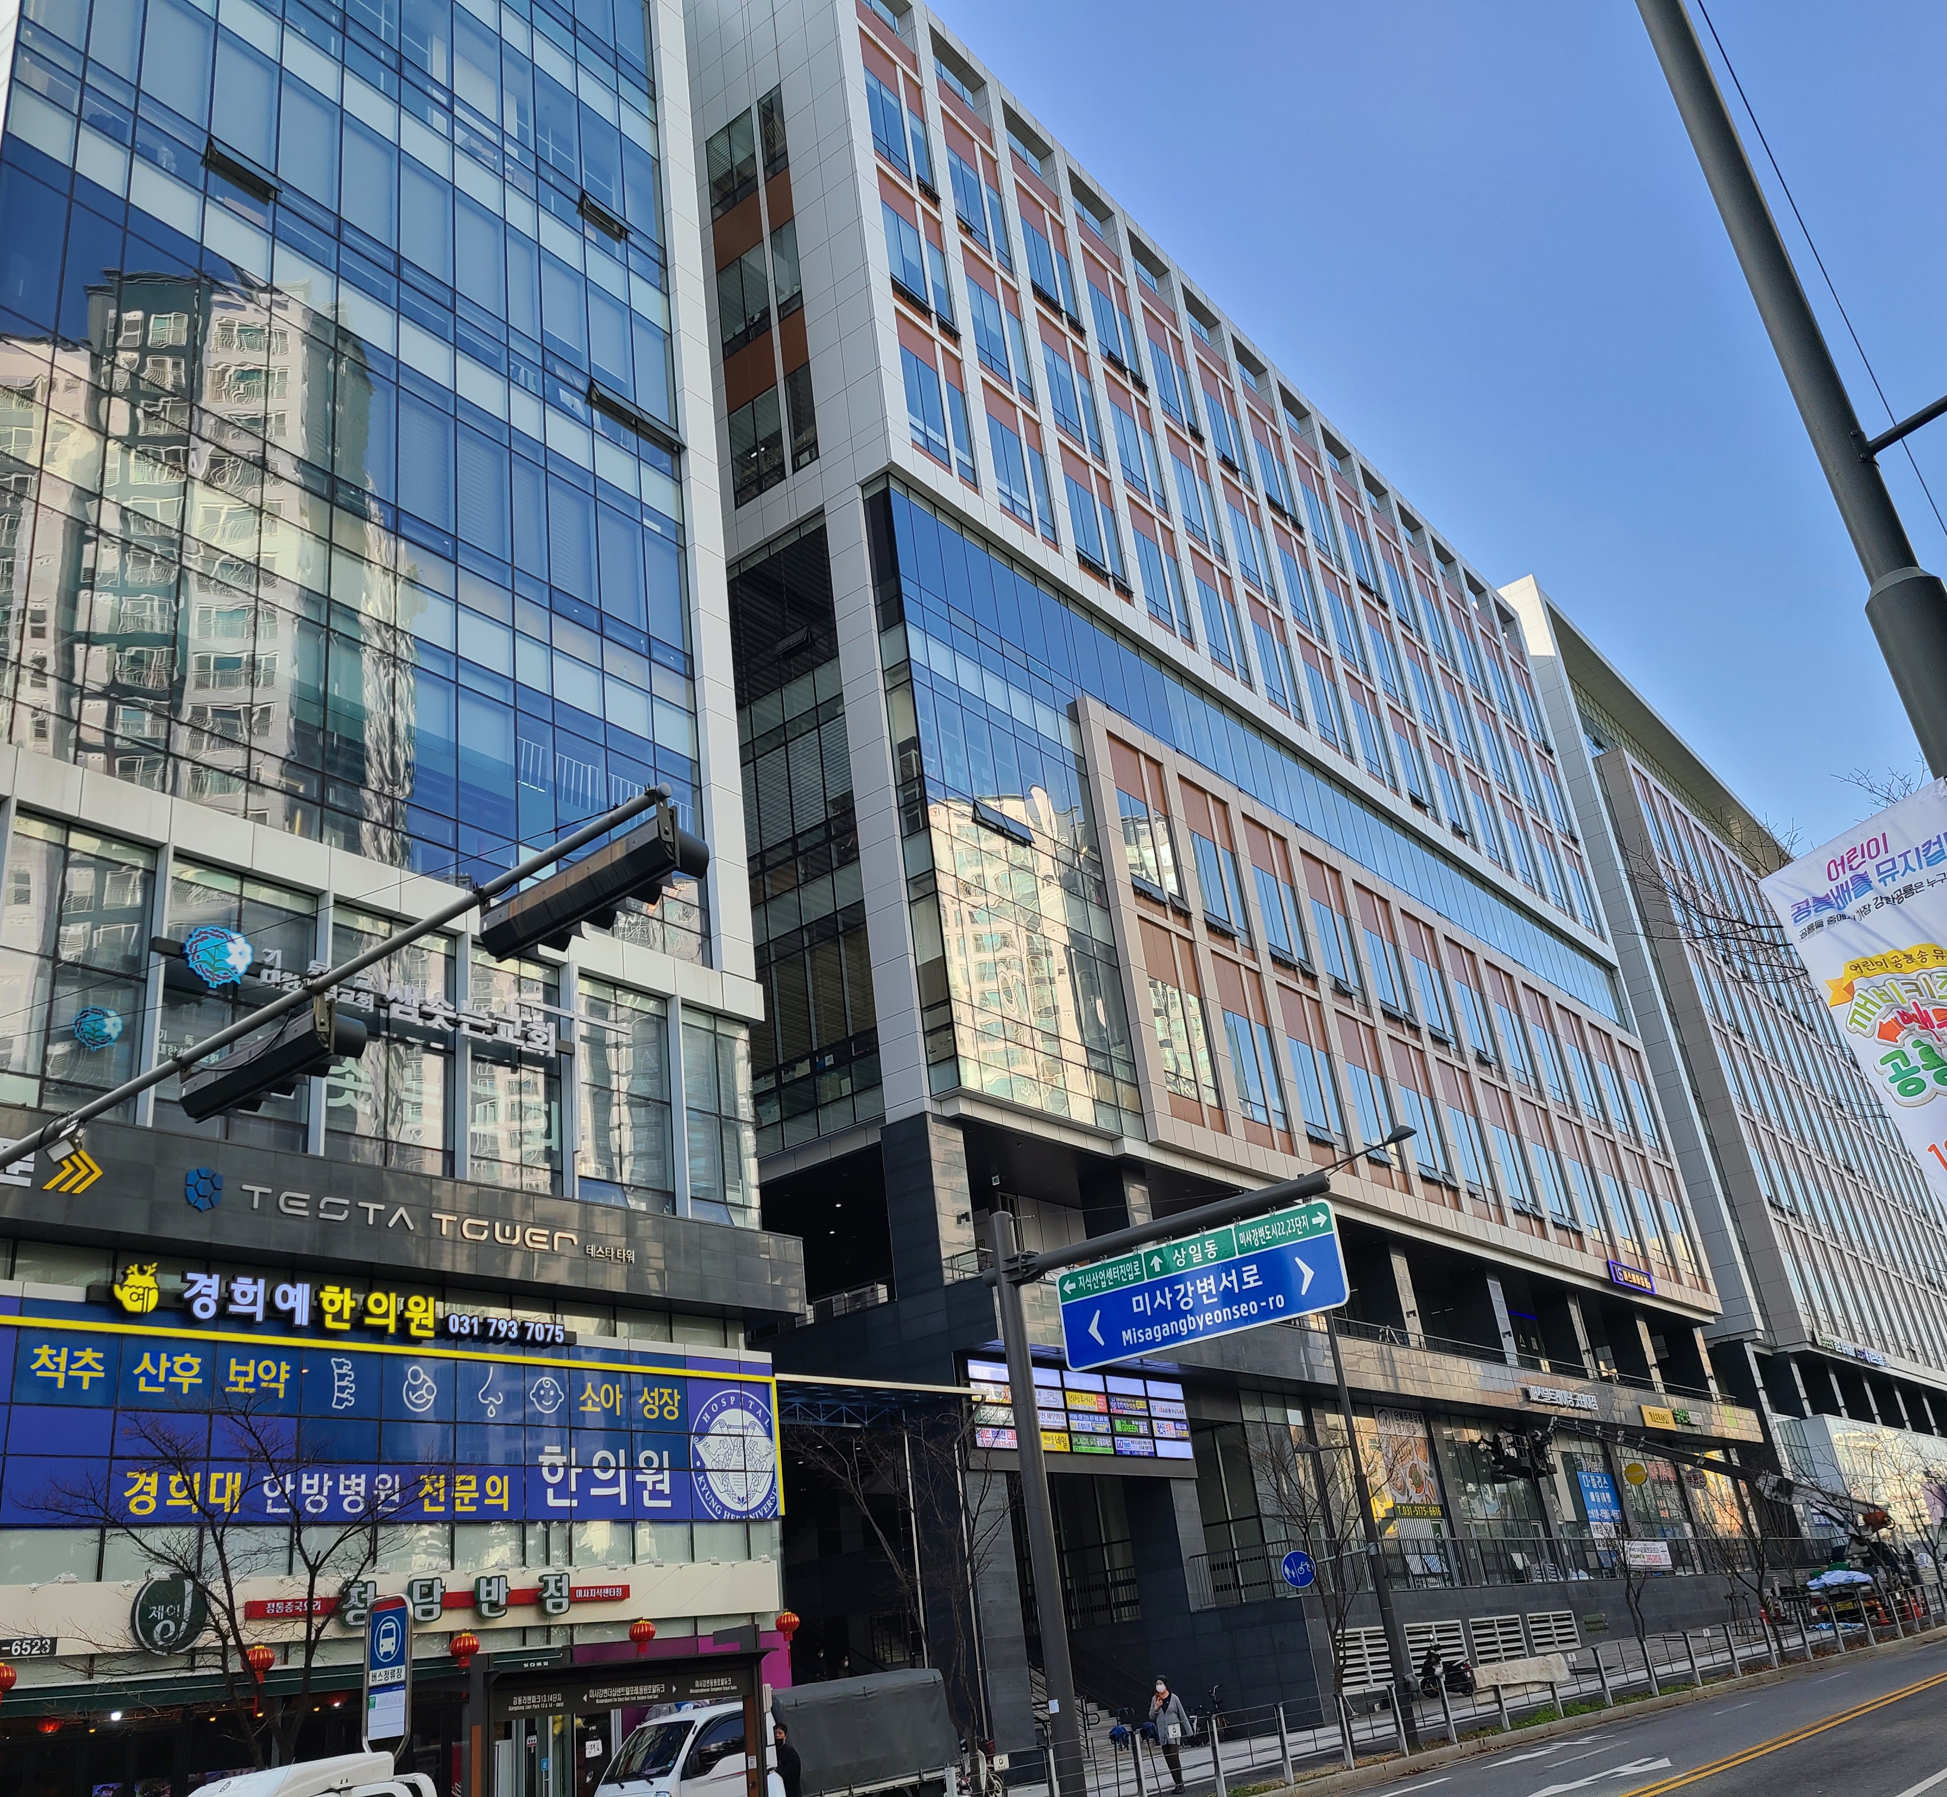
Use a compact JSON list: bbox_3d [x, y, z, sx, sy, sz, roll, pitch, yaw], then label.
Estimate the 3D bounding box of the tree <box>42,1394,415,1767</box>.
[{"bbox_3d":[-5.751,6.261,14.190,2.517,4.555,2.650,-23,-28,31],"label":"tree"}]

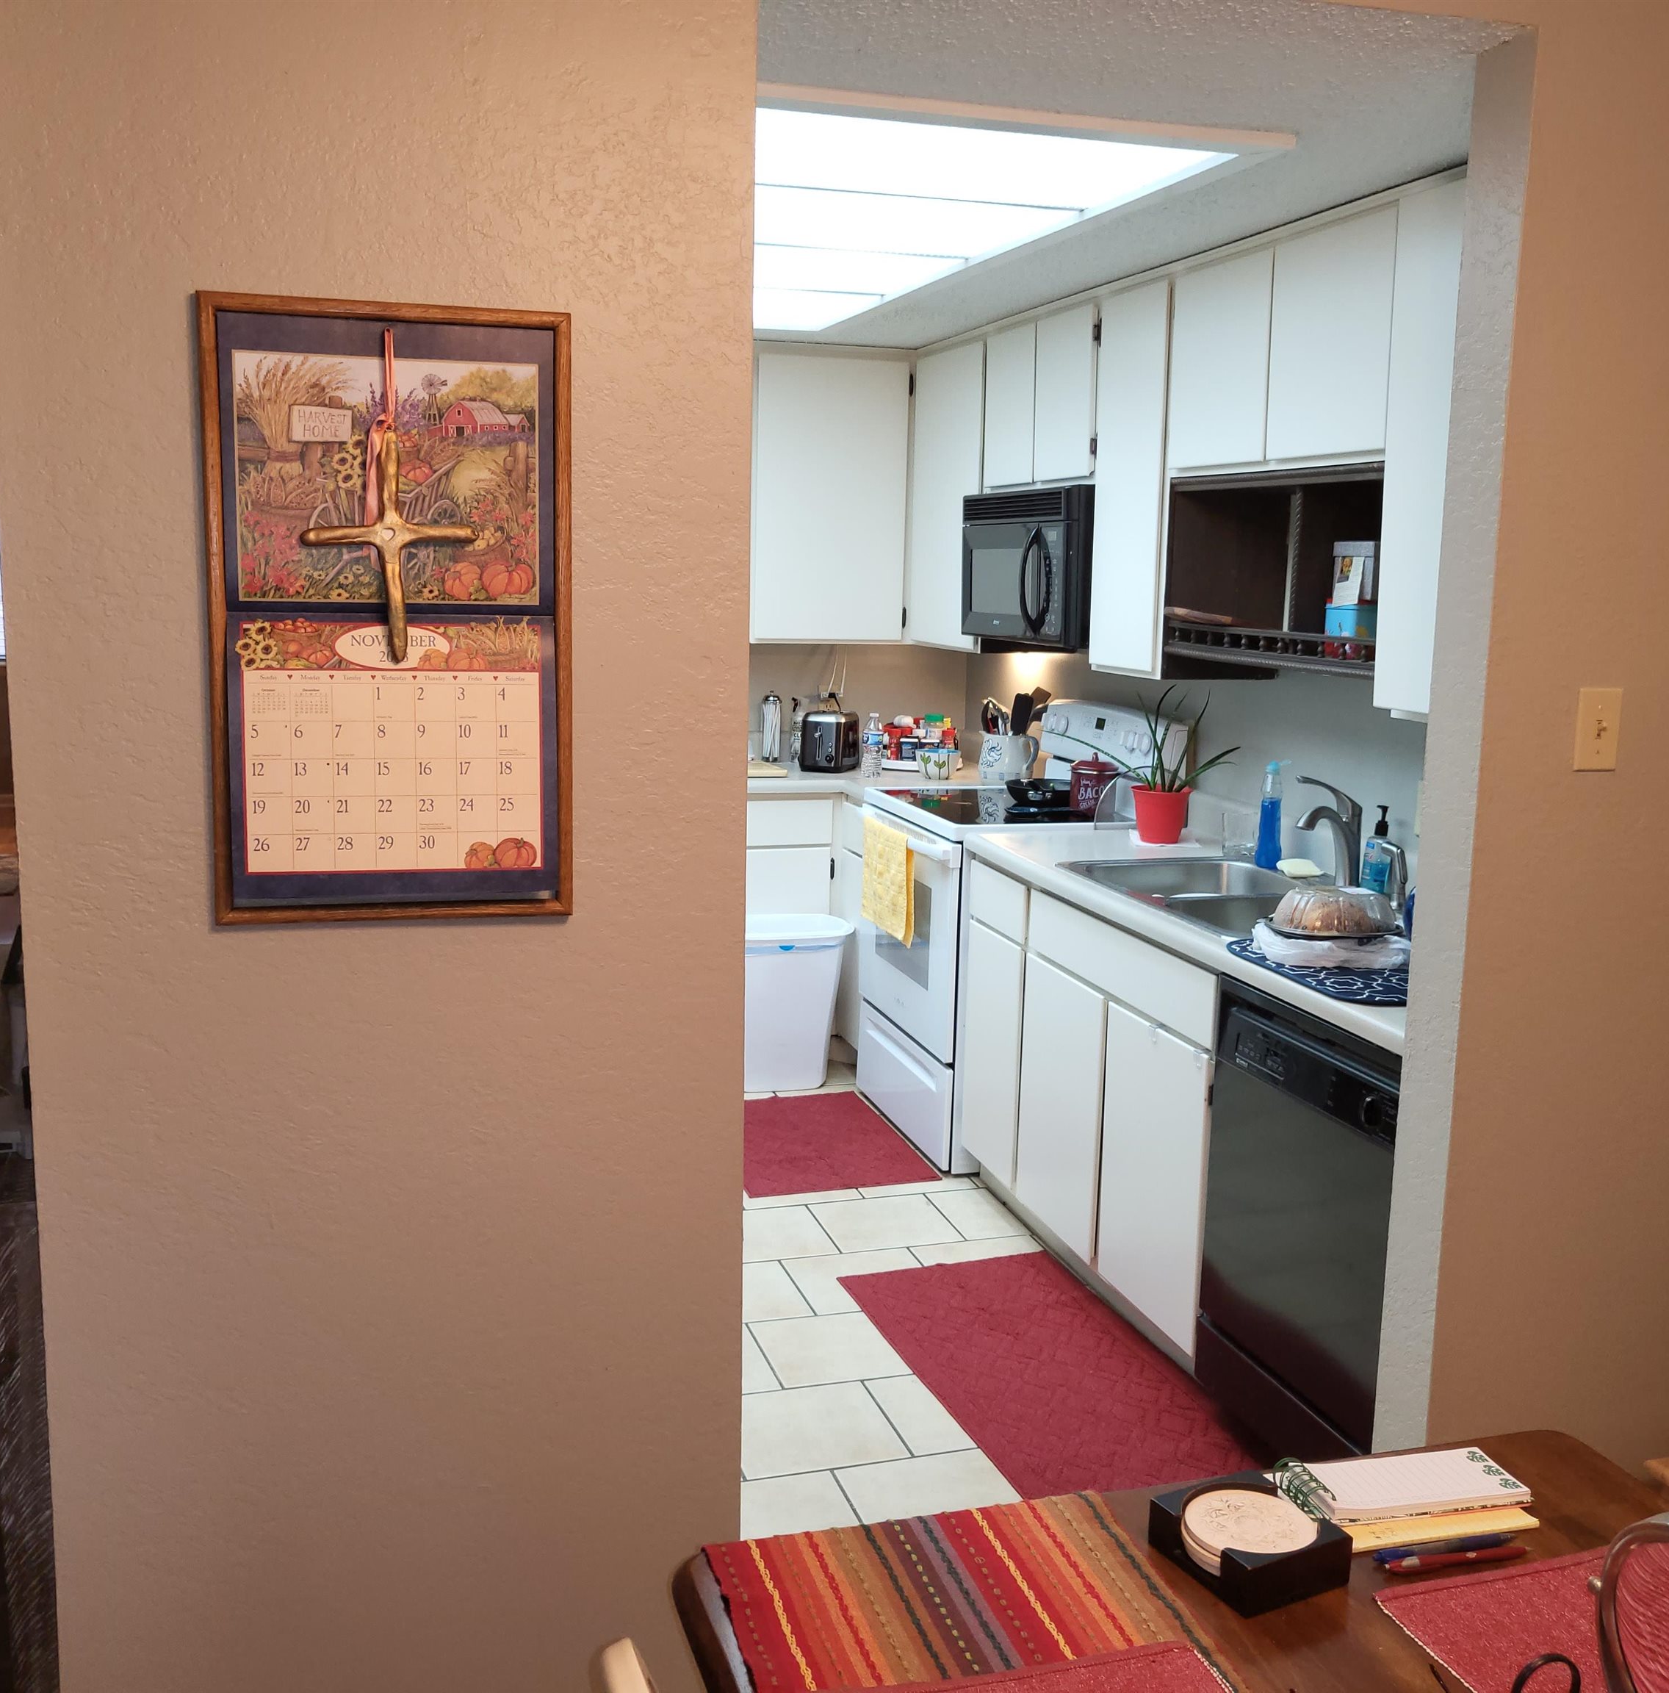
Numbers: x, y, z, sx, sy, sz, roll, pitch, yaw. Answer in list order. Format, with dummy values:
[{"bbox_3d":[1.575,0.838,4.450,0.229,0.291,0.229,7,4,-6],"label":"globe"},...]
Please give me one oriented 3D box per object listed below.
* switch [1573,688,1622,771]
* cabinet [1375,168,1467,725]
[{"bbox_3d":[1.035,-0.156,2.286,0.071,0.115,0.014,-2,10,-17],"label":"switch"},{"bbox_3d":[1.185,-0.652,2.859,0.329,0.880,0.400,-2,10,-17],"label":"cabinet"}]

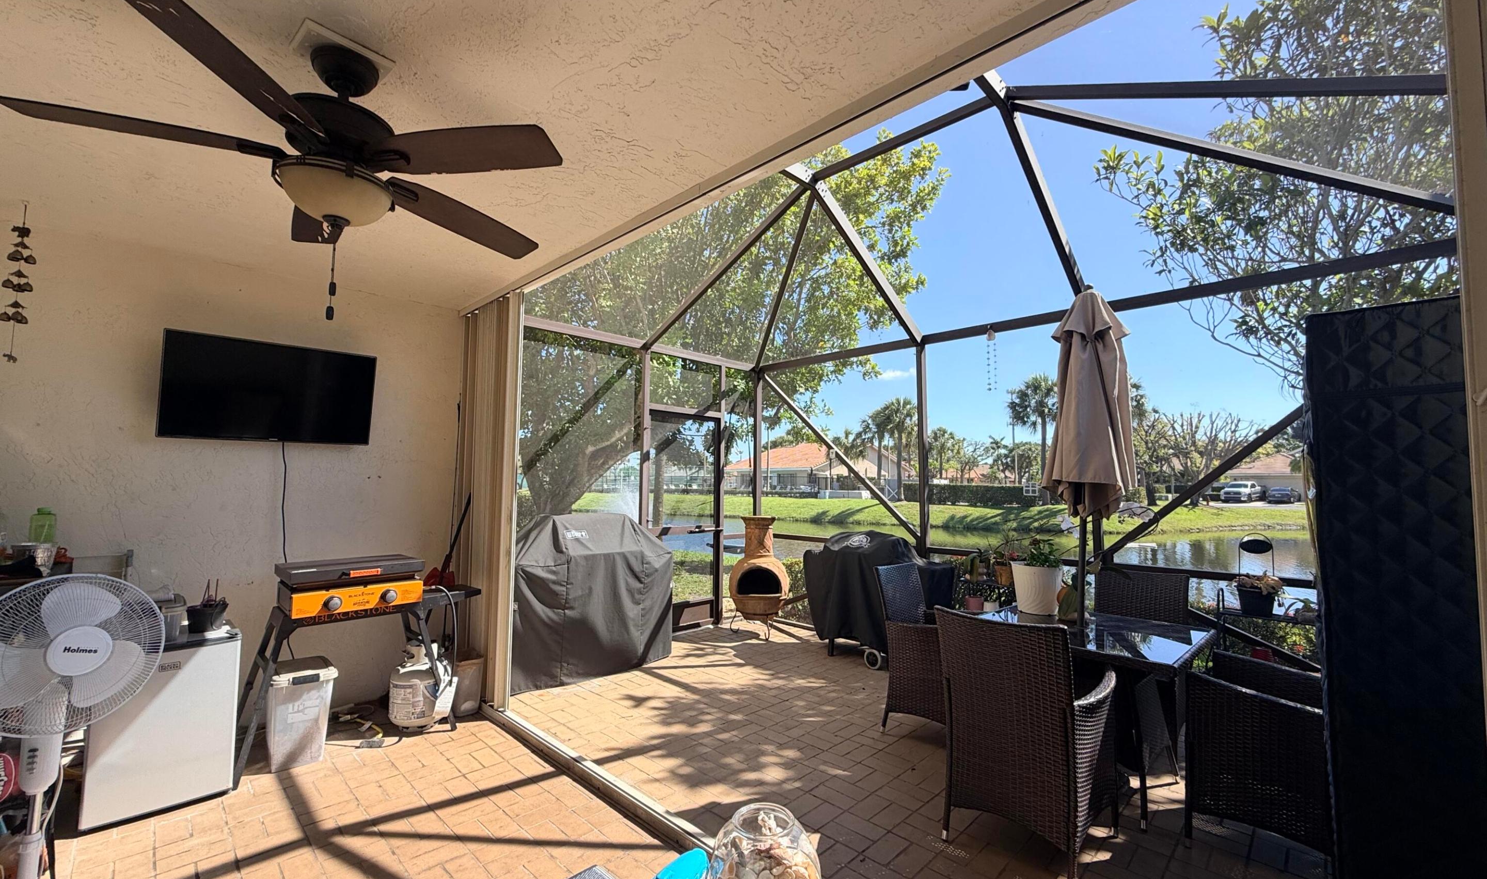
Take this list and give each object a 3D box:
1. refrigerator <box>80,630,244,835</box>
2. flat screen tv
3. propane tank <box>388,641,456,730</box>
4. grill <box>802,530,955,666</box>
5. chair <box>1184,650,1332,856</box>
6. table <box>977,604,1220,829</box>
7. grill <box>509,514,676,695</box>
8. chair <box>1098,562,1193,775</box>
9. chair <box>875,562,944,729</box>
[{"bbox_3d":[-2.582,1.215,2.685,0.480,0.680,0.460,-4,-6,45],"label":"refrigerator"},{"bbox_3d":[-2.662,-0.263,3.429,0.950,0.553,0.060,5,3,-45],"label":"flat screen tv"},{"bbox_3d":[-1.845,1.387,3.417,0.310,0.455,0.310,-4,-6,45],"label":"propane tank"},{"bbox_3d":[1.059,1.229,4.711,1.270,1.010,0.620,-4,-6,45],"label":"grill"},{"bbox_3d":[2.105,1.120,2.323,0.620,0.890,0.550,-4,-6,45],"label":"chair"},{"bbox_3d":[1.617,1.241,2.803,0.860,0.725,0.860,-4,-6,45],"label":"table"},{"bbox_3d":[-1.232,1.139,4.546,0.630,1.125,1.310,-4,-6,45],"label":"grill"},{"bbox_3d":[2.042,1.182,3.190,0.550,0.900,0.600,-3,-5,39],"label":"chair"},{"bbox_3d":[1.122,1.188,3.388,0.610,0.900,0.550,-4,-6,45],"label":"chair"}]

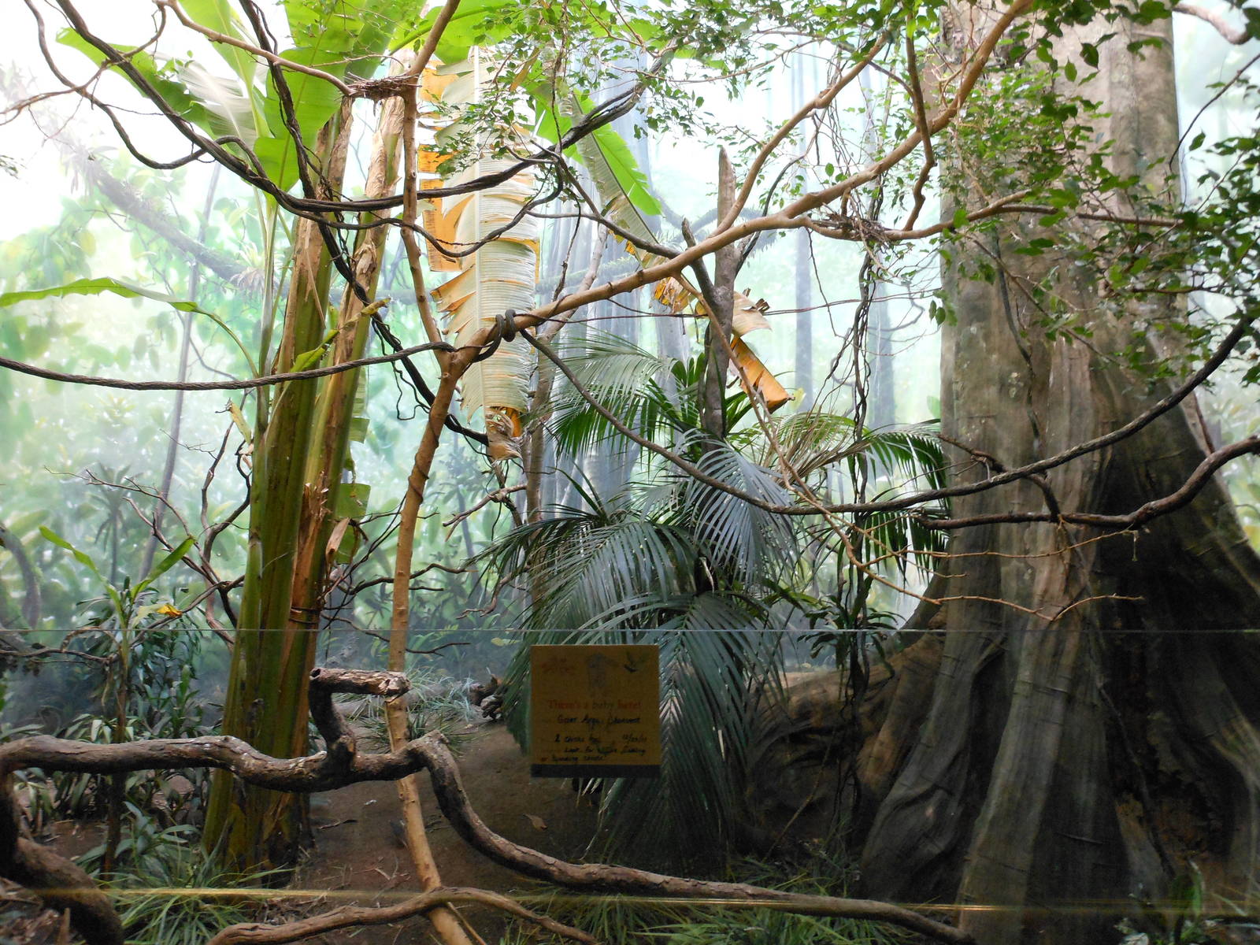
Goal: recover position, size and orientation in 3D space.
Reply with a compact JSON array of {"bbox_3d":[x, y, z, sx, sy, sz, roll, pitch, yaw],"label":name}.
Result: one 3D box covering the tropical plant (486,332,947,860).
[{"bbox_3d":[0.330,0.460,3.850,1.750,1.950,1.500,0,0,0],"label":"tropical plant"}]

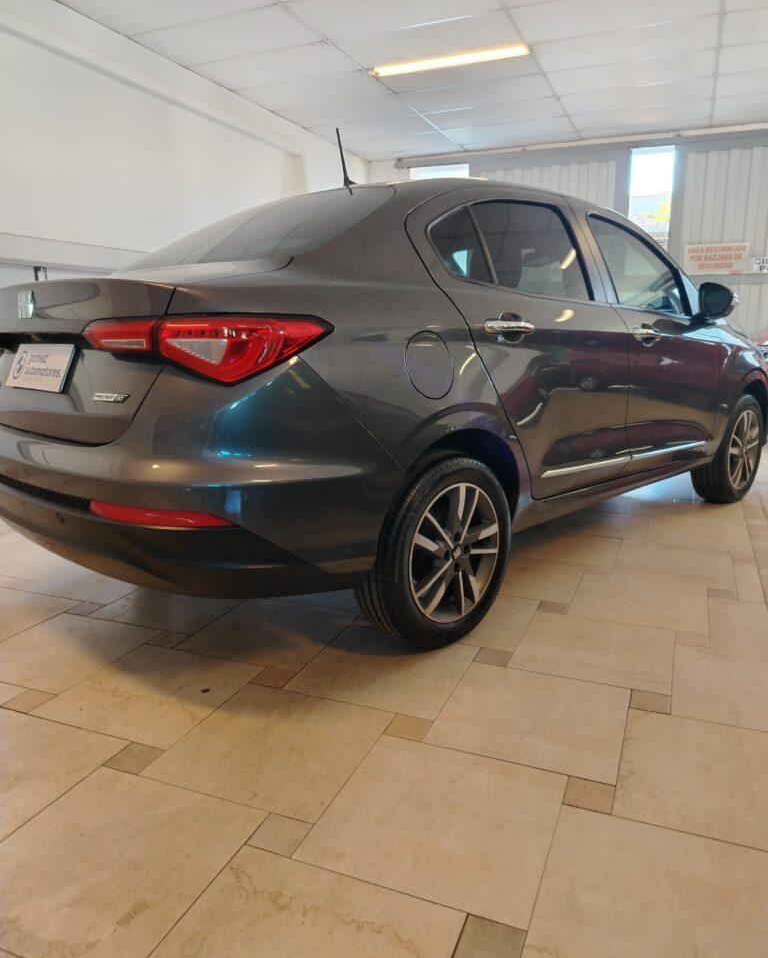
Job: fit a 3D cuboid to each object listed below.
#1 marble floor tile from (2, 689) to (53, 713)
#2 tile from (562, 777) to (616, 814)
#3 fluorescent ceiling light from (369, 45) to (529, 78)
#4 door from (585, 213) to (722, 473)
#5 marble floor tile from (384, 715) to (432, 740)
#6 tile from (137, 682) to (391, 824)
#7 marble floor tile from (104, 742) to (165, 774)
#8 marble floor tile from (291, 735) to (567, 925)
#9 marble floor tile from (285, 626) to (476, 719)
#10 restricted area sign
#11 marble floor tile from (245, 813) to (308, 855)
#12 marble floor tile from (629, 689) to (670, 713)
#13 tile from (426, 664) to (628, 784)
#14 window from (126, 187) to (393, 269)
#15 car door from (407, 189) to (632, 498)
[{"bbox_3d":[-0.957,0.606,1.923,0.097,0.010,0.097,4,13,22],"label":"marble floor tile"},{"bbox_3d":[0.438,0.674,1.505,0.097,0.010,0.097,4,13,22],"label":"tile"},{"bbox_3d":[0.451,-3.043,5.173,1.190,0.060,0.080,3,13,19],"label":"fluorescent ceiling light"},{"bbox_3d":[1.194,-0.592,3.142,0.220,1.070,1.120,11,17,44],"label":"door"},{"bbox_3d":[0.062,0.631,1.786,0.101,0.012,0.101,4,13,22],"label":"marble floor tile"},{"bbox_3d":[-0.260,0.640,1.714,0.447,0.010,0.447,4,13,22],"label":"tile"},{"bbox_3d":[-0.590,0.666,1.687,0.099,0.012,0.099,4,13,22],"label":"marble floor tile"},{"bbox_3d":[0.118,0.701,1.475,0.454,0.012,0.454,4,13,22],"label":"marble floor tile"},{"bbox_3d":[0.007,0.558,2.081,0.447,0.010,0.447,4,13,22],"label":"marble floor tile"},{"bbox_3d":[3.314,-2.190,7.089,0.568,0.295,0.010,4,13,22],"label":"restricted area sign"},{"bbox_3d":[-0.207,0.713,1.414,0.101,0.012,0.101,4,13,22],"label":"marble floor tile"},{"bbox_3d":[0.704,0.592,1.872,0.097,0.010,0.097,4,13,22],"label":"marble floor tile"},{"bbox_3d":[0.387,0.615,1.839,0.453,0.012,0.453,4,13,22],"label":"tile"},{"bbox_3d":[-0.513,-0.826,2.435,1.180,0.115,0.700,11,40,44],"label":"window"},{"bbox_3d":[0.517,-0.452,2.475,0.220,1.050,1.130,11,17,44],"label":"car door"}]

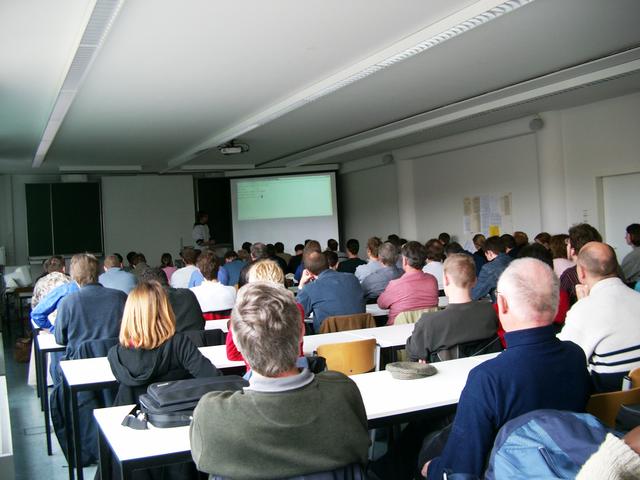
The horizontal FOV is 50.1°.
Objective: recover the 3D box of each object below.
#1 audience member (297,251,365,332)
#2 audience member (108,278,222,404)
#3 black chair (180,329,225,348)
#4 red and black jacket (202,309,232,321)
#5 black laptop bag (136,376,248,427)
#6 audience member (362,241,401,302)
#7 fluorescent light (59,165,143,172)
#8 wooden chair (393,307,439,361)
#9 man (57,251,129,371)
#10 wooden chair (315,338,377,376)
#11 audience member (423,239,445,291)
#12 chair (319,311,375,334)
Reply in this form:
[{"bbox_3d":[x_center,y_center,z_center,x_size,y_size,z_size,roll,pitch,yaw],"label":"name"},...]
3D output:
[{"bbox_3d":[0.056,0.732,5.509,0.540,1.285,0.800,-3,1,-21],"label":"audience member"},{"bbox_3d":[-0.771,0.814,3.441,0.560,1.270,0.780,-3,1,-22],"label":"audience member"},{"bbox_3d":[-0.918,1.031,4.840,0.440,0.810,0.530,-3,1,-21],"label":"black chair"},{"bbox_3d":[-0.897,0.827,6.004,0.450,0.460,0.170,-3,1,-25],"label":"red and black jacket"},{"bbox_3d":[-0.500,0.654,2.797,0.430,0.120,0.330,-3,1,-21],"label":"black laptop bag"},{"bbox_3d":[0.557,0.659,7.049,0.500,1.330,0.780,-3,1,-21],"label":"audience member"},{"bbox_3d":[-4.264,-1.399,13.422,1.550,0.110,0.180,-3,1,-25],"label":"fluorescent light"},{"bbox_3d":[0.697,0.934,5.466,0.450,0.815,0.530,-3,1,-21],"label":"wooden chair"},{"bbox_3d":[-1.566,0.784,4.704,0.480,1.375,0.800,-3,1,-21],"label":"man"},{"bbox_3d":[0.089,0.986,4.009,0.420,0.820,0.520,-3,1,-21],"label":"wooden chair"},{"bbox_3d":[1.156,0.622,7.275,0.470,1.335,0.780,-3,1,-21],"label":"audience member"},{"bbox_3d":[0.147,0.963,5.274,0.450,0.820,0.530,-3,1,-21],"label":"chair"}]

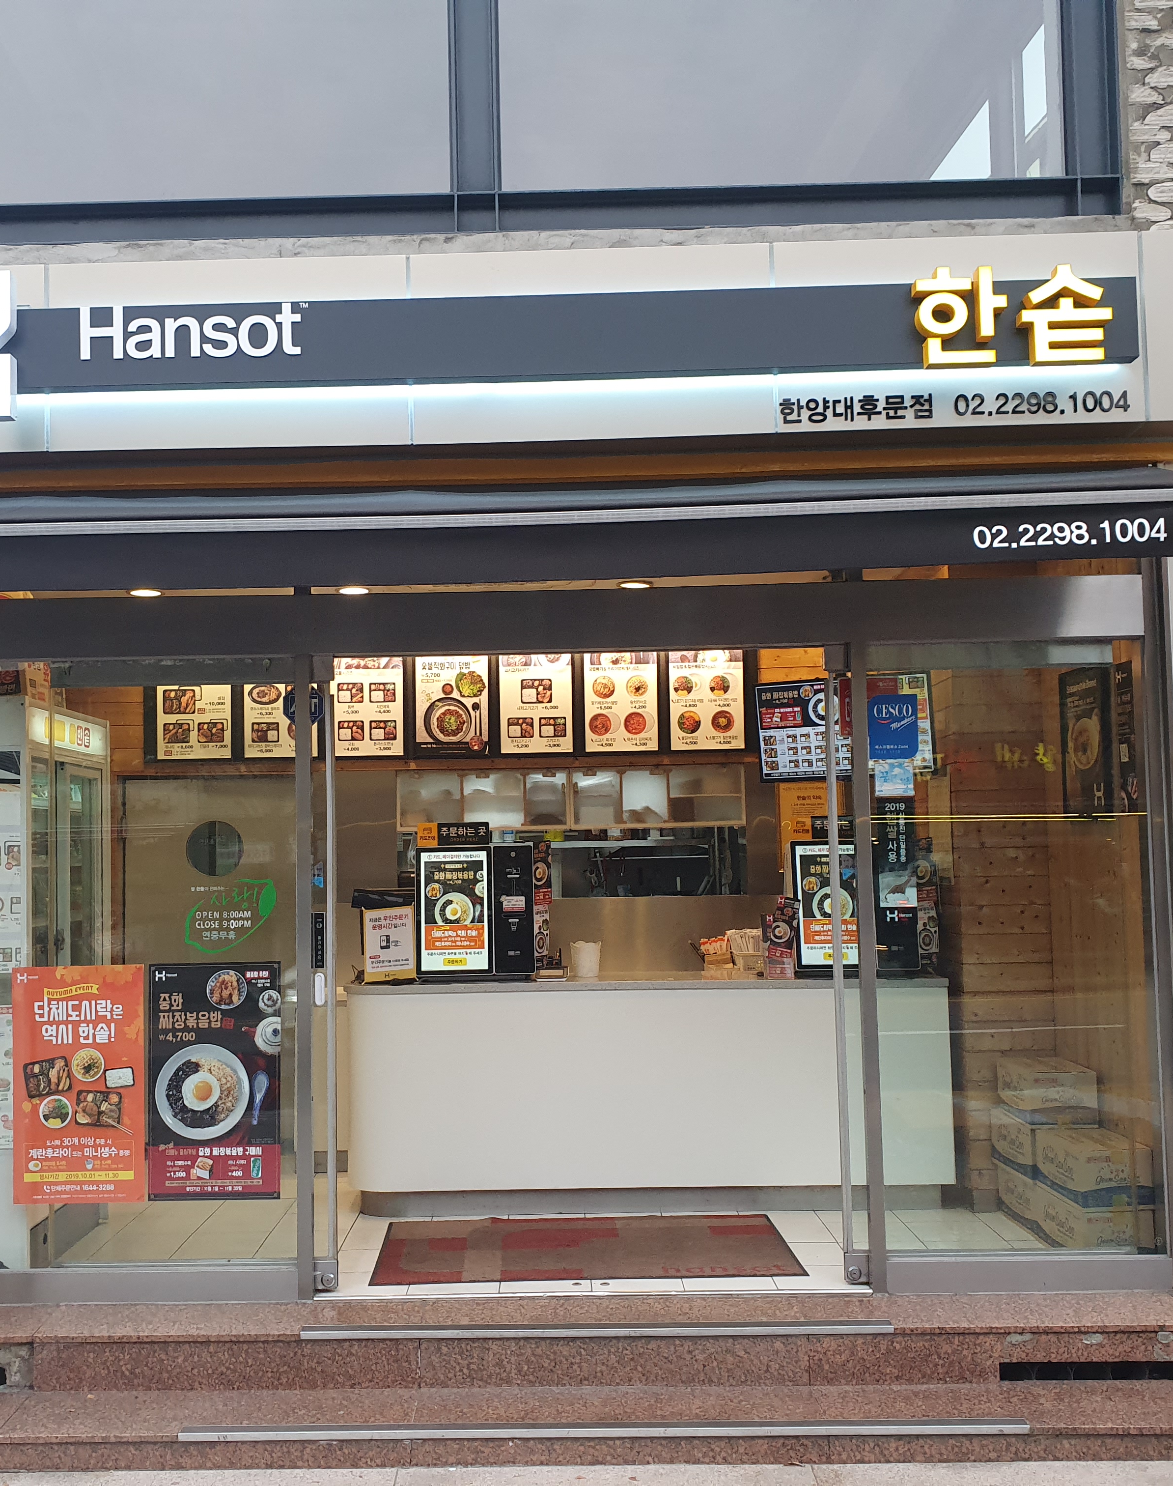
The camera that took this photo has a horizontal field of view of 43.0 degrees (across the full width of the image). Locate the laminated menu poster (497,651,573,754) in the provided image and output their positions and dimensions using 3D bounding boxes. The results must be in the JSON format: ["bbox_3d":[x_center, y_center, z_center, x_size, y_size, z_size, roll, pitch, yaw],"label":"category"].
[{"bbox_3d":[-0.235,-0.195,7.061,0.350,0.510,0.030,-1,-3,1],"label":"laminated menu poster"}]

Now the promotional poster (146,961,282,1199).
[{"bbox_3d":[-1.217,1.105,4.864,0.432,0.765,0.015,-1,-4,1],"label":"promotional poster"}]

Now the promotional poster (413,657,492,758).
[{"bbox_3d":[-0.646,-0.202,7.139,0.380,0.520,0.040,-1,-4,1],"label":"promotional poster"}]

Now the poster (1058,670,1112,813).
[{"bbox_3d":[1.829,-0.003,5.431,0.020,0.530,0.420,-1,-4,-6],"label":"poster"}]

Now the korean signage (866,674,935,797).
[{"bbox_3d":[1.046,-0.026,4.956,0.230,0.400,0.012,-1,-3,1],"label":"korean signage"}]

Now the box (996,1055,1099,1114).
[{"bbox_3d":[1.749,1.325,5.651,0.255,0.192,0.380,-1,-3,-2],"label":"box"}]

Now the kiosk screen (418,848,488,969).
[{"bbox_3d":[-0.545,0.690,6.125,0.285,0.505,0.060,-1,-4,1],"label":"kiosk screen"}]

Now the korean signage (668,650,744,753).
[{"bbox_3d":[0.568,-0.212,7.043,0.355,0.510,0.030,-1,-3,1],"label":"korean signage"}]

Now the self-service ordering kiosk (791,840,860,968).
[{"bbox_3d":[0.967,0.652,6.040,0.280,0.525,0.060,-1,-4,1],"label":"self-service ordering kiosk"}]

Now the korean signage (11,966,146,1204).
[{"bbox_3d":[-1.682,1.132,4.924,0.445,0.790,0.010,-1,-3,1],"label":"korean signage"}]

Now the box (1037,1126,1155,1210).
[{"bbox_3d":[1.788,1.492,5.247,0.255,0.192,0.380,-1,-3,-5],"label":"box"}]

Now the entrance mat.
[{"bbox_3d":[-0.009,1.817,5.375,1.465,0.012,0.800,-1,-3,-2],"label":"entrance mat"}]

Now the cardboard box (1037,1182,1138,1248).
[{"bbox_3d":[1.757,1.663,5.127,0.240,0.190,0.390,-1,-4,-5],"label":"cardboard box"}]

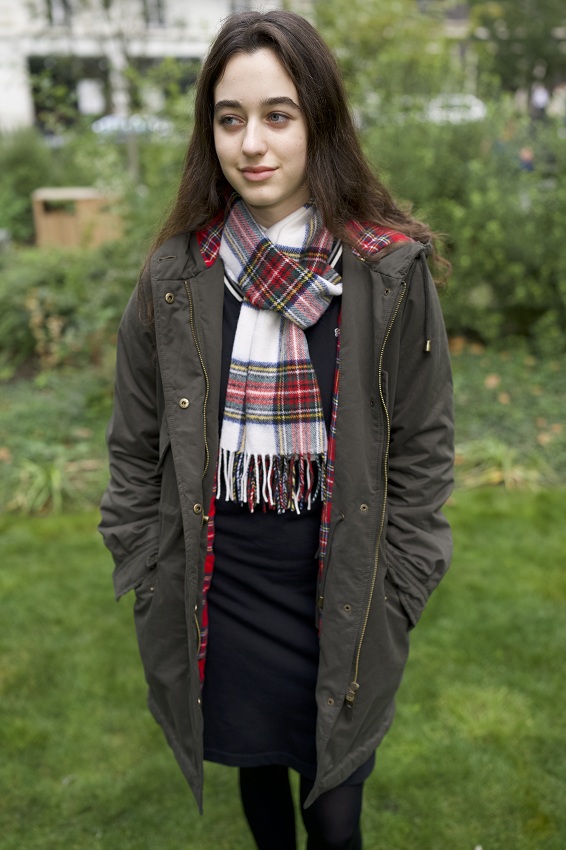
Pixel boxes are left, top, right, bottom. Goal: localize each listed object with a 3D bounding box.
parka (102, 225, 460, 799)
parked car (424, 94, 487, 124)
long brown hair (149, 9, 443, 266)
[{"bbox_3d":[-0.009,0.141,1.360,0.550,0.960,0.320,-1,20,4],"label":"parka"},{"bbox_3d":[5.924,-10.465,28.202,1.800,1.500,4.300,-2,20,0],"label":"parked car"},{"bbox_3d":[0.009,-0.392,1.161,0.390,0.360,0.260,3,21,15],"label":"long brown hair"}]

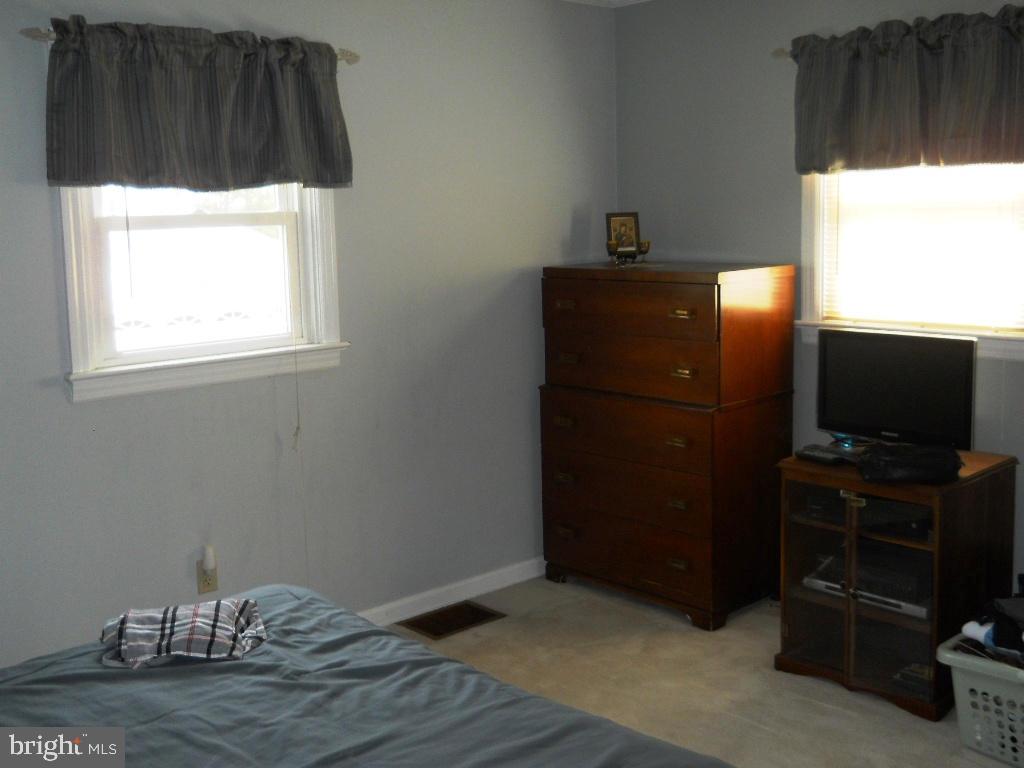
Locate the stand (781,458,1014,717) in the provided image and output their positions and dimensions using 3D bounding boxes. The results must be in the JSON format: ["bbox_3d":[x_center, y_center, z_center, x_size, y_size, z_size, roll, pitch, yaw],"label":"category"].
[{"bbox_3d":[1.280,0.607,3.663,0.563,0.724,0.546,8,13,44],"label":"stand"}]

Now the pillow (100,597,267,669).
[{"bbox_3d":[-0.749,0.577,2.556,0.360,0.082,0.190,-1,9,0],"label":"pillow"}]

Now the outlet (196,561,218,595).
[{"bbox_3d":[-1.021,0.651,3.681,0.070,0.112,0.010,-9,12,-41],"label":"outlet"}]

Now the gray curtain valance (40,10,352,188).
[{"bbox_3d":[-0.950,-0.859,3.452,1.010,0.485,0.100,-9,12,-41],"label":"gray curtain valance"}]

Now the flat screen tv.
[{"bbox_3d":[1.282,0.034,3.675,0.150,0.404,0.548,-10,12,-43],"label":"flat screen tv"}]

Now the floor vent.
[{"bbox_3d":[-0.235,0.911,4.253,0.345,0.015,0.243,-9,12,-41],"label":"floor vent"}]

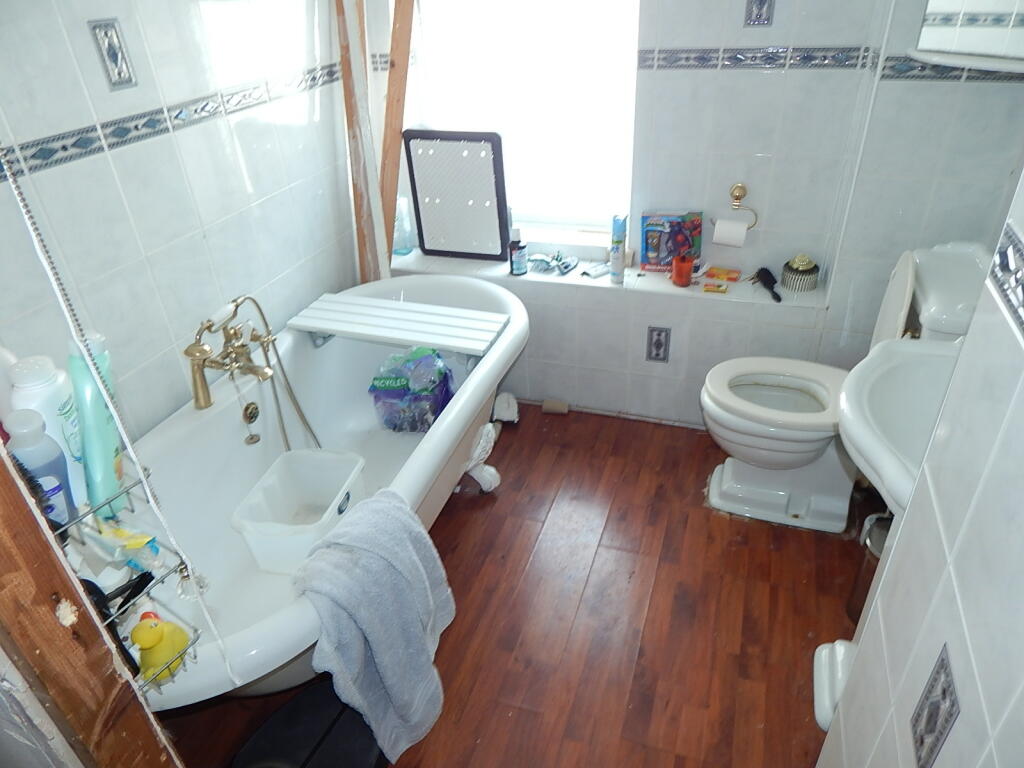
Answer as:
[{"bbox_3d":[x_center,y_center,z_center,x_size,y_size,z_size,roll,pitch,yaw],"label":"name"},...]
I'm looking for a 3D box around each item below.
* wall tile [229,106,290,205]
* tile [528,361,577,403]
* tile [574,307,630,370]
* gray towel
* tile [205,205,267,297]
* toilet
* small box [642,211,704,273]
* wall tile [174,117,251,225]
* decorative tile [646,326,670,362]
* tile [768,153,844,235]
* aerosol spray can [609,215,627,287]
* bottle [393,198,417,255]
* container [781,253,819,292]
[{"bbox_3d":[-0.770,-0.701,1.984,0.010,0.253,0.200,9,35,18],"label":"wall tile"},{"bbox_3d":[0.169,-0.006,2.635,0.200,0.199,0.010,9,35,18],"label":"tile"},{"bbox_3d":[0.338,-0.162,2.407,0.200,0.250,0.010,8,34,16],"label":"tile"},{"bbox_3d":[-0.260,0.476,1.300,0.230,0.410,0.420,8,34,16],"label":"gray towel"},{"bbox_3d":[-0.825,-0.380,1.965,0.010,0.253,0.200,9,35,18],"label":"tile"},{"bbox_3d":[0.919,0.034,1.881,0.710,0.820,0.430,8,34,16],"label":"toilet"},{"bbox_3d":[0.579,-0.516,2.357,0.217,0.212,0.060,9,35,18],"label":"small box"},{"bbox_3d":[-0.839,-0.596,1.826,0.010,0.253,0.200,9,35,18],"label":"wall tile"},{"bbox_3d":[0.528,-0.138,2.335,0.079,0.142,0.009,9,35,17],"label":"decorative tile"},{"bbox_3d":[0.967,-0.637,2.191,0.200,0.253,0.010,9,35,18],"label":"tile"},{"bbox_3d":[0.366,-0.466,2.249,0.052,0.243,0.052,-2,33,1],"label":"aerosol spray can"},{"bbox_3d":[-0.440,-0.627,2.586,0.072,0.222,0.066,9,35,17],"label":"bottle"},{"bbox_3d":[0.983,-0.390,2.214,0.112,0.115,0.112,8,34,16],"label":"container"}]

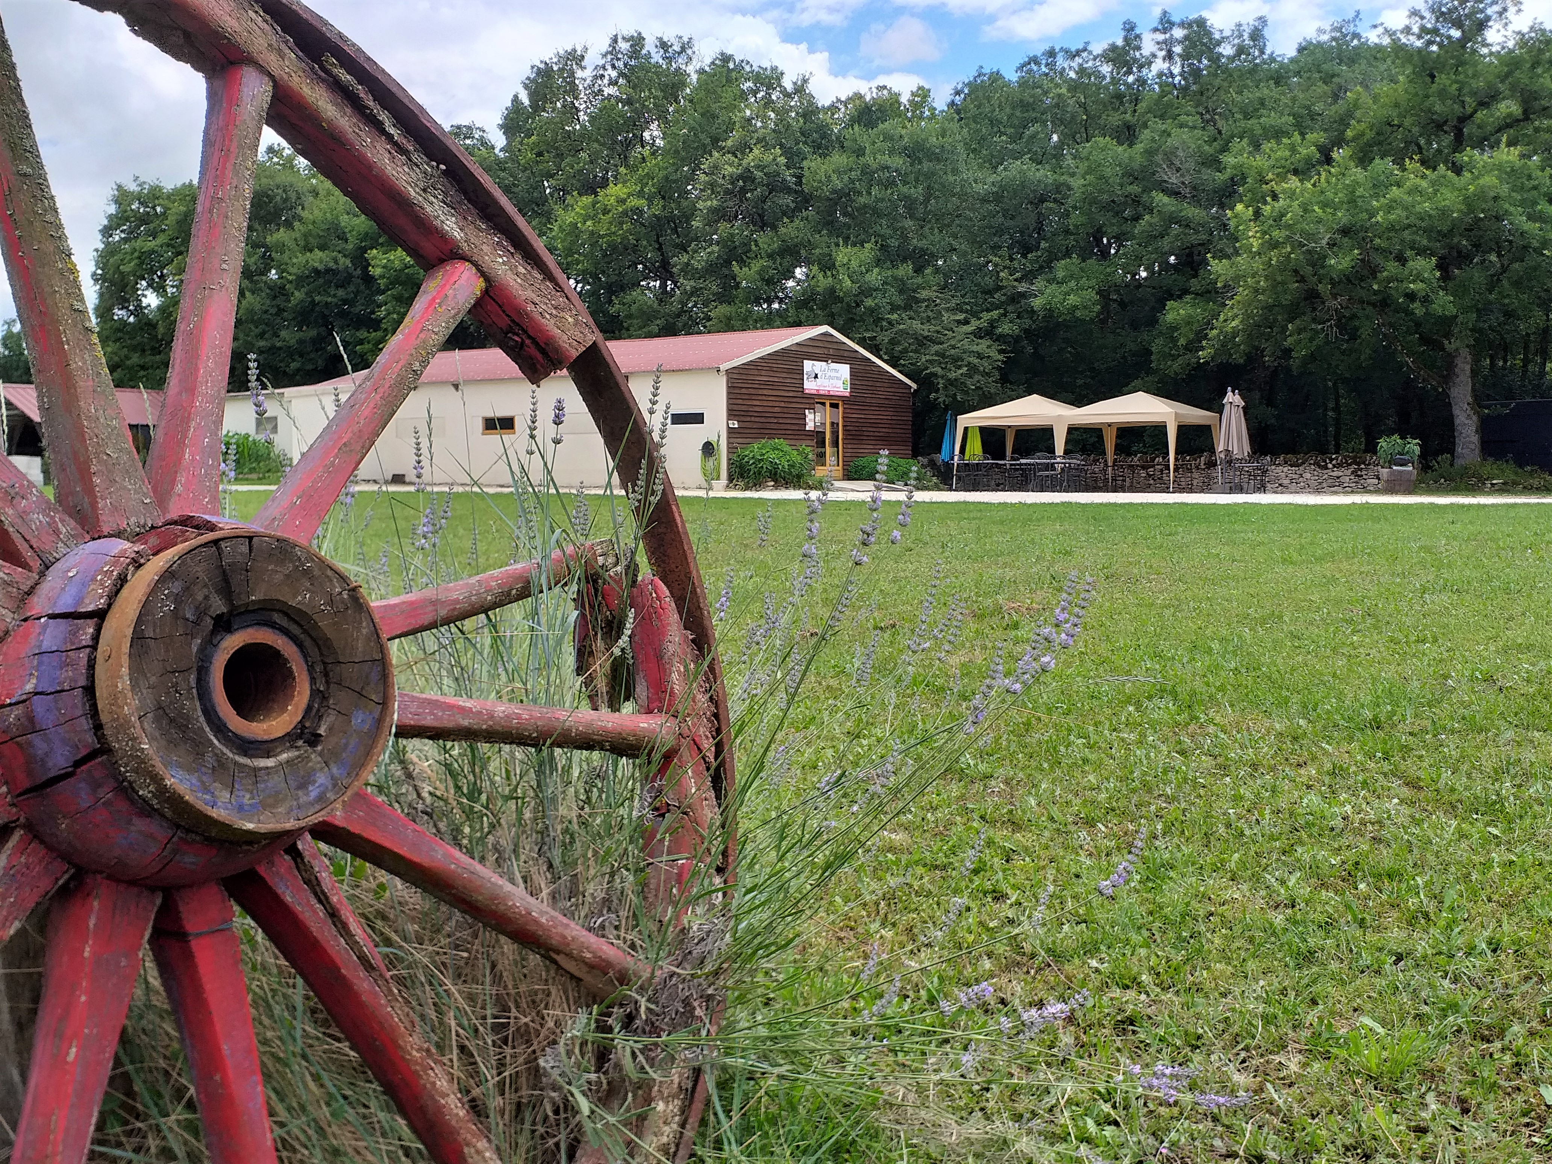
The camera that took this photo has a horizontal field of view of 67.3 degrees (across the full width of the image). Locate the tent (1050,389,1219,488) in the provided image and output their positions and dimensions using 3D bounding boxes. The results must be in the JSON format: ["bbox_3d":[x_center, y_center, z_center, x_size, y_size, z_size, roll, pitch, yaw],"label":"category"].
[{"bbox_3d":[9.470,-3.665,30.290,3.030,2.520,3.030,5,8,41],"label":"tent"}]

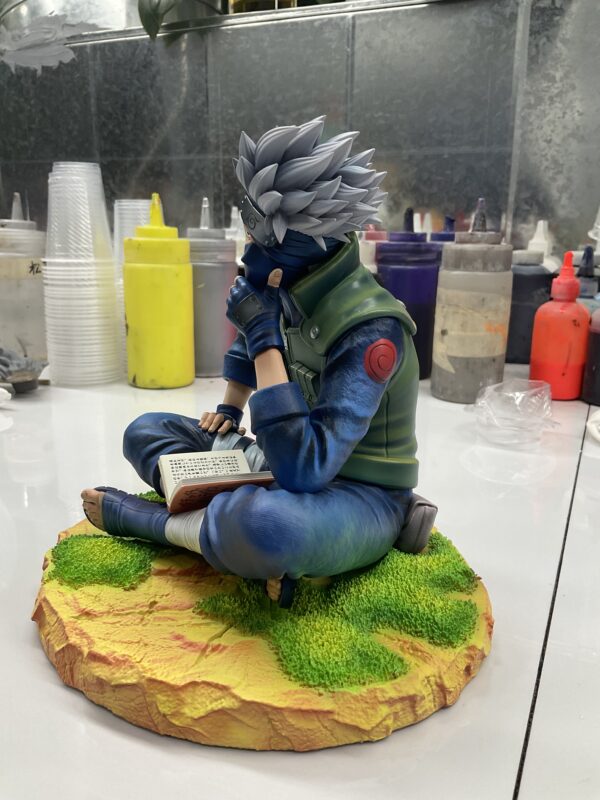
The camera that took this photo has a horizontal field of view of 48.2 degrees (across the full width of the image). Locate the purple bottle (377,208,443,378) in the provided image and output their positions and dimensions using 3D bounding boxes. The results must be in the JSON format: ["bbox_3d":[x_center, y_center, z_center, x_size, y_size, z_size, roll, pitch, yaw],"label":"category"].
[{"bbox_3d":[0.127,-0.126,0.790,0.071,0.193,0.071,3,14,9],"label":"purple bottle"}]

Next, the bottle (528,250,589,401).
[{"bbox_3d":[0.275,-0.079,0.700,0.054,0.148,0.054,6,15,21],"label":"bottle"}]

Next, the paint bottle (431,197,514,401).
[{"bbox_3d":[0.176,-0.102,0.683,0.074,0.199,0.074,4,14,14],"label":"paint bottle"}]

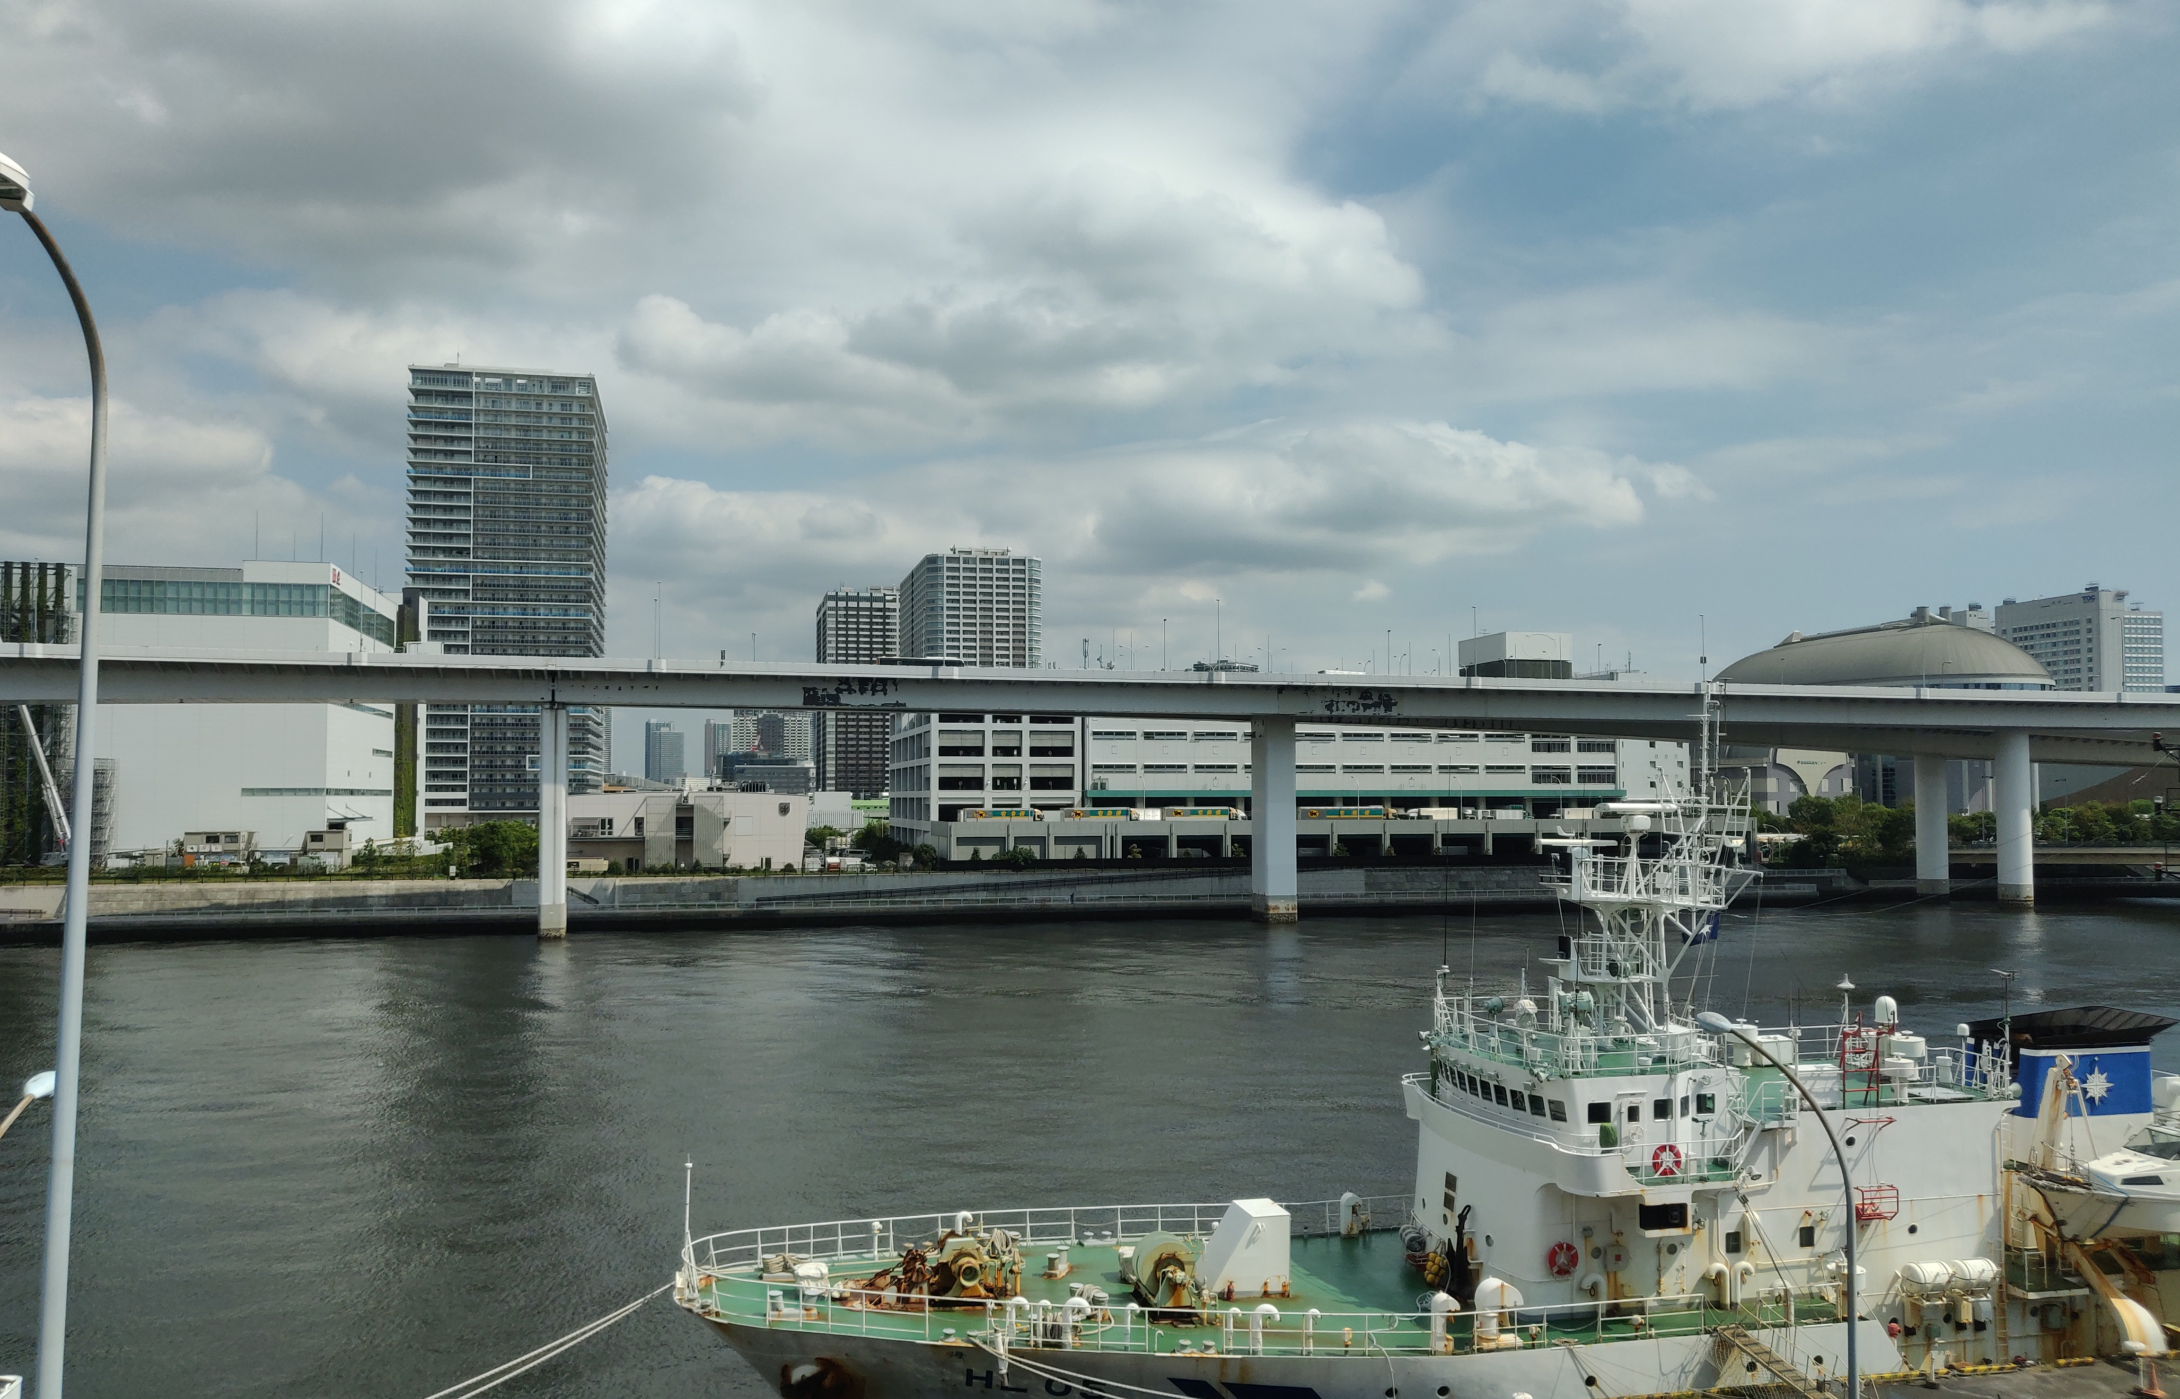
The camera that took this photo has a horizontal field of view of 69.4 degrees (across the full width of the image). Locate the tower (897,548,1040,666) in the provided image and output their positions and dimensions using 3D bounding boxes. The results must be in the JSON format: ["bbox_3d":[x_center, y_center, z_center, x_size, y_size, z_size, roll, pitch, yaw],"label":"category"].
[{"bbox_3d":[-52.180,-2.770,675.470,47.000,106.000,92.000,1,-3,-13],"label":"tower"}]

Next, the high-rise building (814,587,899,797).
[{"bbox_3d":[-111.860,3.990,782.960,42.000,105.000,72.000,1,-3,-13],"label":"high-rise building"}]

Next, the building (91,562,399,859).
[{"bbox_3d":[-155.020,3.110,291.930,38.500,49.700,58.000,1,-3,-14],"label":"building"}]

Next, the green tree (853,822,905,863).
[{"bbox_3d":[-33.940,22.730,252.110,8.000,6.500,7.500,1,-3,-14],"label":"green tree"}]

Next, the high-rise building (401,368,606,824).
[{"bbox_3d":[-138.100,-20.290,378.590,38.800,106.500,46.000,1,-3,-13],"label":"high-rise building"}]

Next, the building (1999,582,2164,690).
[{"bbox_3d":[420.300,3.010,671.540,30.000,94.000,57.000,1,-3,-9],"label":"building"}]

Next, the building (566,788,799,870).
[{"bbox_3d":[-58.290,18.610,223.490,33.000,11.200,21.000,1,-3,-14],"label":"building"}]

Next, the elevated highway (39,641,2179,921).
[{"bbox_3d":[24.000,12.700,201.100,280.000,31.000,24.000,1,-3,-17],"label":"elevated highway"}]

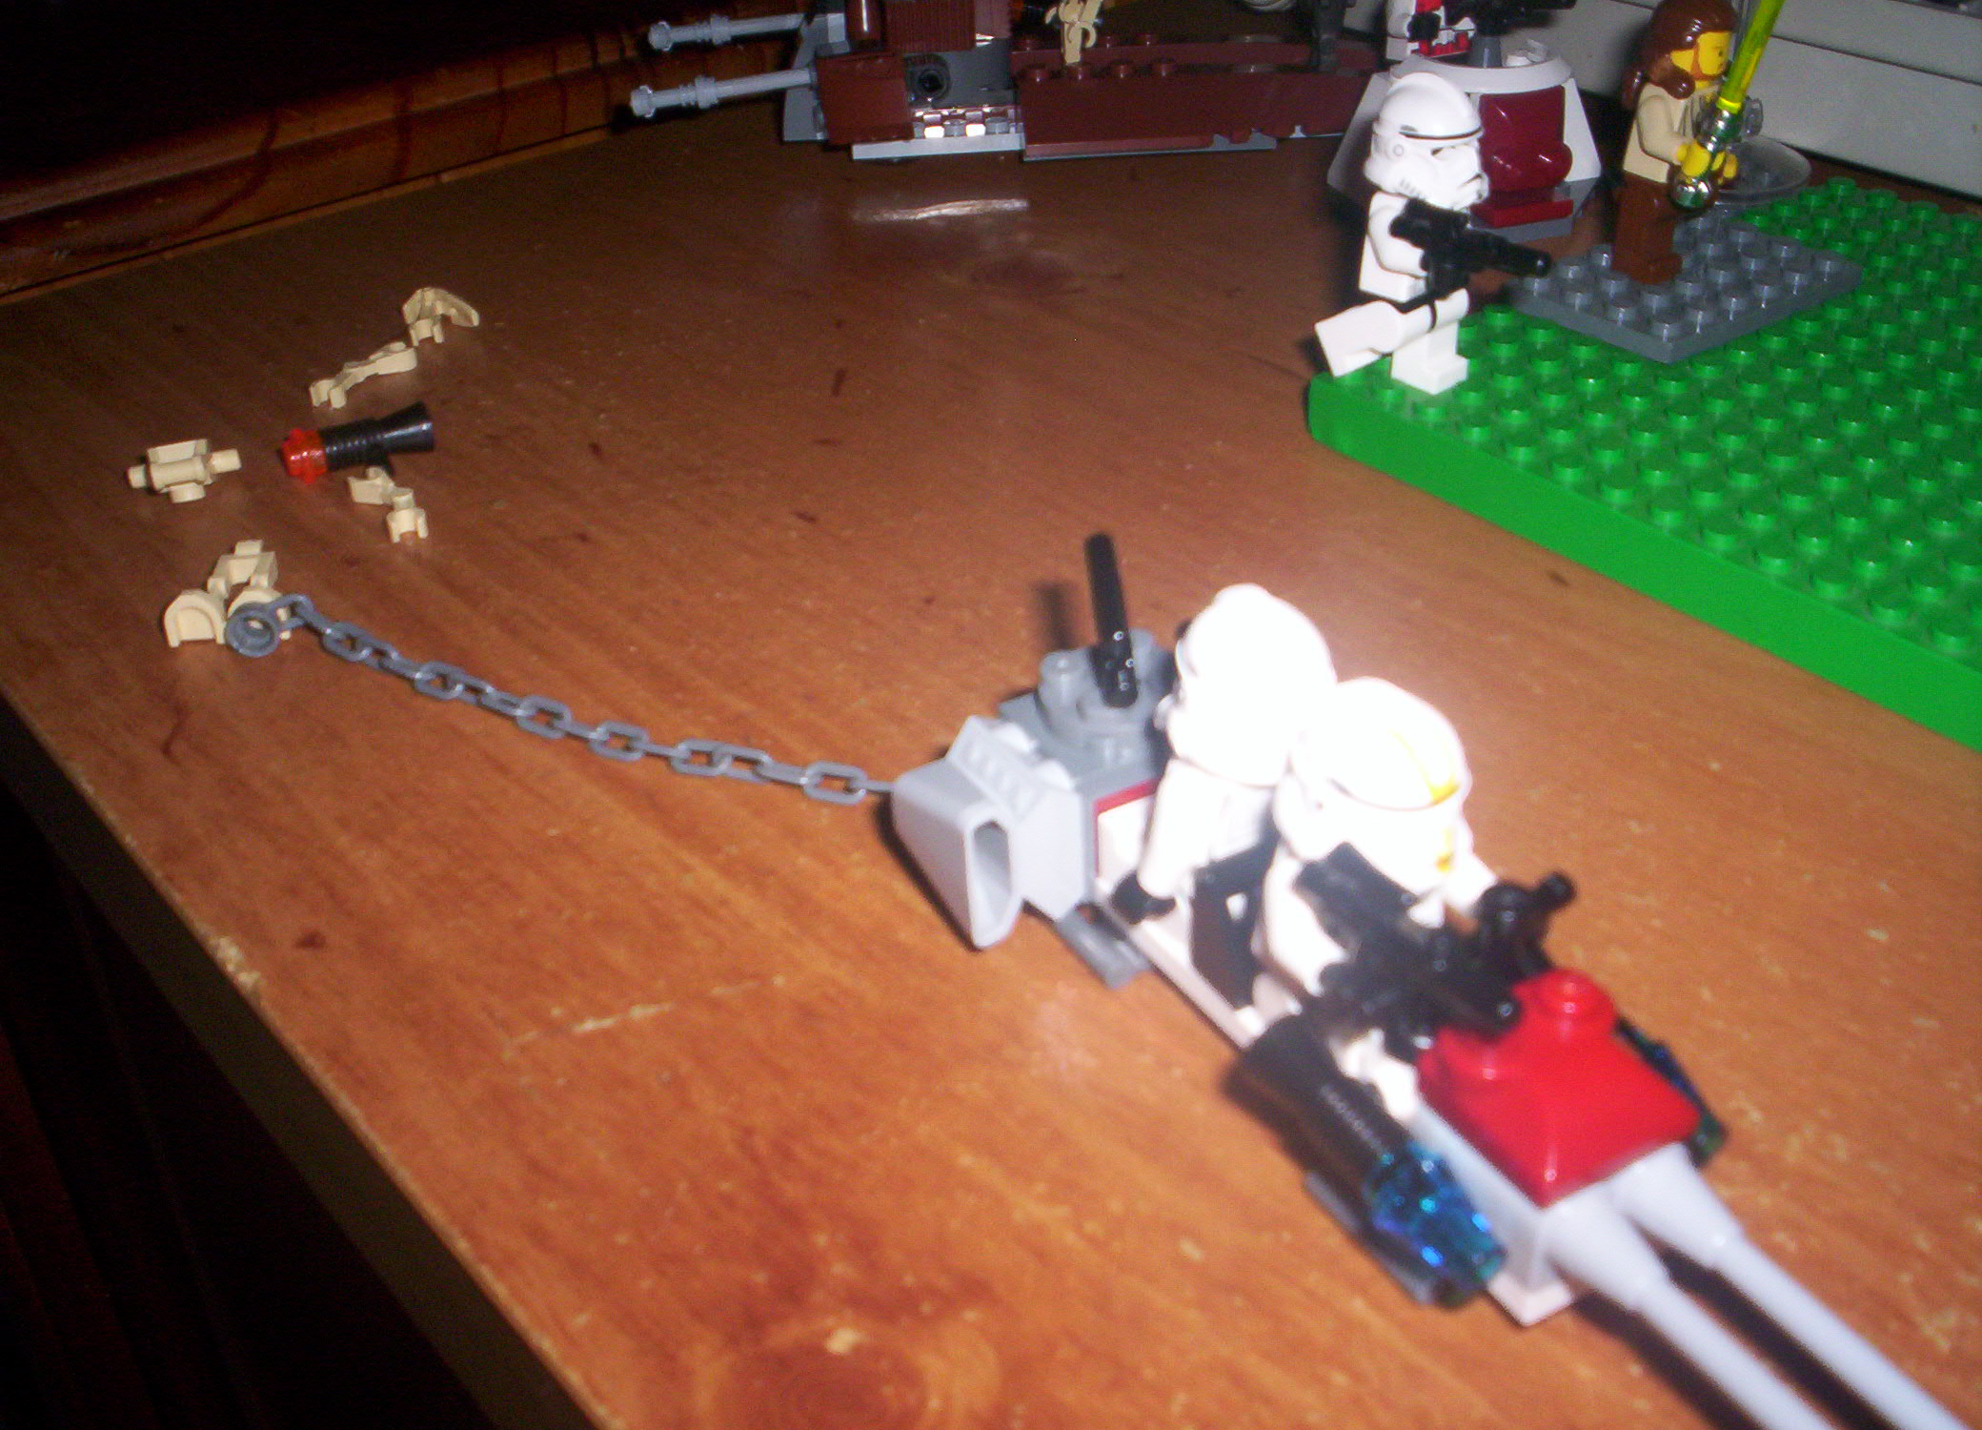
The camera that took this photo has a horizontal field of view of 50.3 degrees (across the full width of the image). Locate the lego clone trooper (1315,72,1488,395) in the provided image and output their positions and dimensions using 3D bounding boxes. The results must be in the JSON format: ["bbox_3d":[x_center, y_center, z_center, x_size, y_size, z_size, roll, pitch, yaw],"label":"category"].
[{"bbox_3d":[0.060,-0.067,0.297,0.021,0.043,0.021,-24,40,-30],"label":"lego clone trooper"}]

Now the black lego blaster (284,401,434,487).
[{"bbox_3d":[-0.093,-0.039,0.312,0.021,0.008,0.014,-16,53,-20],"label":"black lego blaster"}]

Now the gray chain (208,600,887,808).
[{"bbox_3d":[-0.050,-0.002,0.253,0.101,0.007,0.009,14,37,22],"label":"gray chain"}]

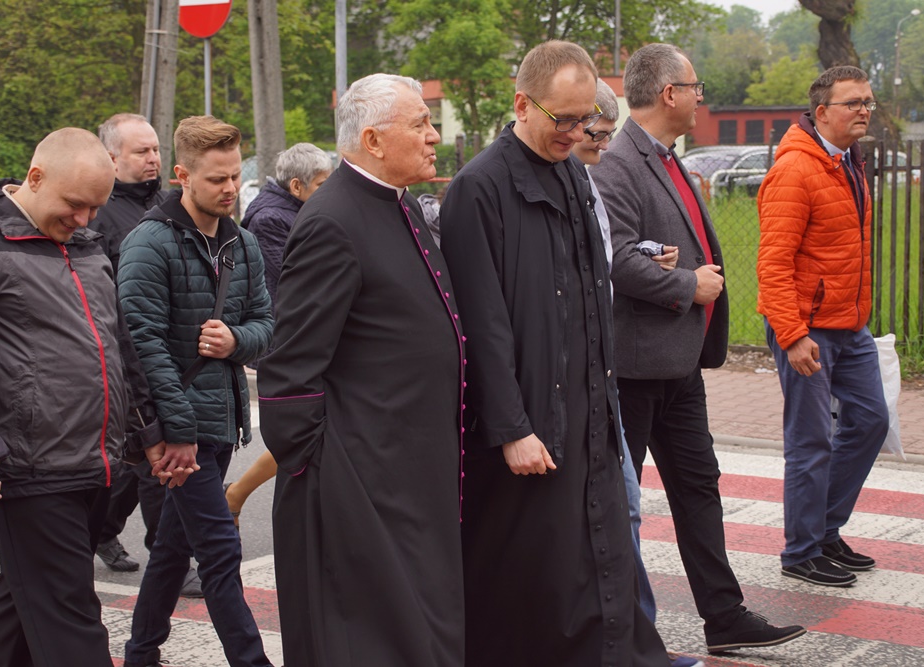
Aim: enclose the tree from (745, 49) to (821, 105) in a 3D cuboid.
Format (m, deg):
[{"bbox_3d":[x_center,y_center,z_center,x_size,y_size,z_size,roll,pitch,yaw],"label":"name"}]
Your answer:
[{"bbox_3d":[14.705,-10.331,95.000,4.200,5.500,4.200,0,5,0],"label":"tree"}]

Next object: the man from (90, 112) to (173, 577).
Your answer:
[{"bbox_3d":[-1.096,0.044,7.150,0.650,1.630,0.520,3,7,34],"label":"man"}]

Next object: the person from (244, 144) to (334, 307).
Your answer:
[{"bbox_3d":[-0.629,0.053,8.074,0.620,1.580,0.500,2,6,22],"label":"person"}]

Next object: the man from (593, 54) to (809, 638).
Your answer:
[{"bbox_3d":[0.697,0.035,6.250,0.760,1.800,0.560,2,6,26],"label":"man"}]

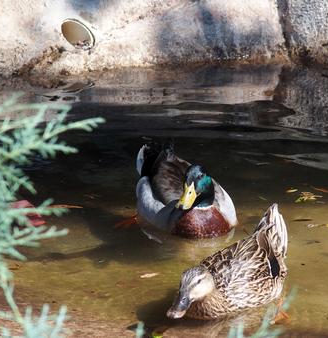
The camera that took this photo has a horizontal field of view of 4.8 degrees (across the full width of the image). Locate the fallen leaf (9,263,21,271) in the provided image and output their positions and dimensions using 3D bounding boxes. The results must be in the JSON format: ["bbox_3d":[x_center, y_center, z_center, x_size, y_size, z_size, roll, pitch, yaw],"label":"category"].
[{"bbox_3d":[-0.236,0.155,6.210,0.018,0.006,0.020,-5,16,-19],"label":"fallen leaf"}]

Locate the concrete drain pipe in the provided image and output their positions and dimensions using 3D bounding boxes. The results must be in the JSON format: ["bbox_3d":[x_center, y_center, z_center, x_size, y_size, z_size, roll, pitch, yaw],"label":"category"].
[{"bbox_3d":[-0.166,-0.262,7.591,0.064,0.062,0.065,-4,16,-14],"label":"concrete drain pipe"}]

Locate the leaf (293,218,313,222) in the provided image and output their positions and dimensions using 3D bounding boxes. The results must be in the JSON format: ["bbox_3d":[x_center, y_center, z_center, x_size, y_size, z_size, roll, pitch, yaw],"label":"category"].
[{"bbox_3d":[0.231,0.085,6.473,0.034,0.005,0.011,0,15,0],"label":"leaf"}]

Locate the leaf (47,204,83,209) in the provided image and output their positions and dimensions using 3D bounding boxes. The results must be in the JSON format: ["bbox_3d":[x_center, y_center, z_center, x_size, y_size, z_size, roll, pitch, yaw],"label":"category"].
[{"bbox_3d":[-0.165,0.063,6.556,0.062,0.005,0.013,1,15,5],"label":"leaf"}]

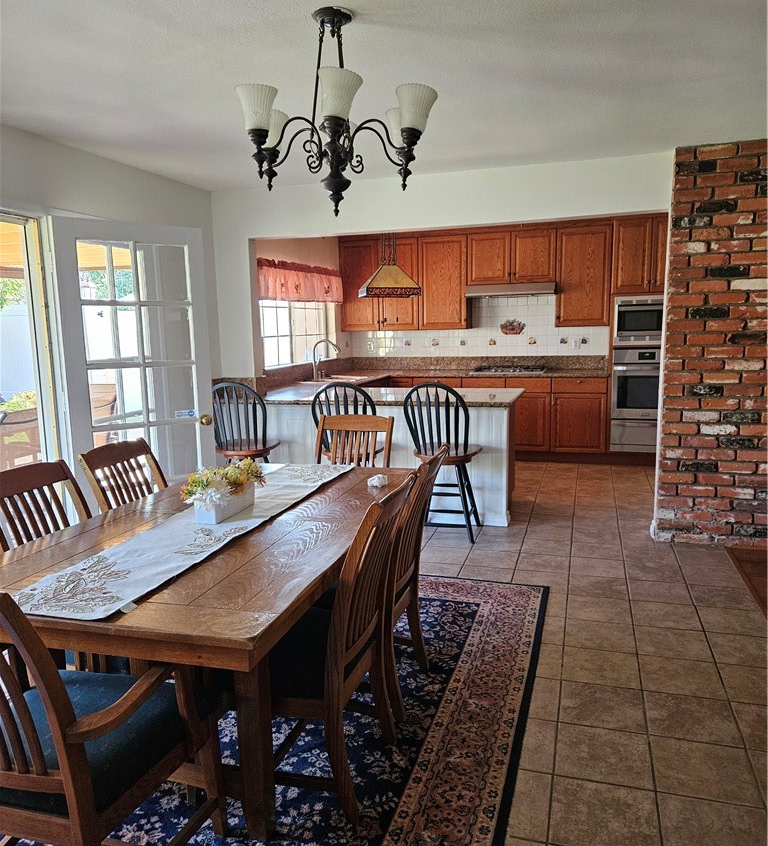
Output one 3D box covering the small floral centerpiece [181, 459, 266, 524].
[{"bbox_3d":[-0.632,0.280,2.756,0.170,0.177,0.340,1,9,17],"label":"small floral centerpiece"}]

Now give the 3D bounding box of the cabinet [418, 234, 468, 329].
[{"bbox_3d":[0.673,-1.537,7.400,0.539,1.022,0.337,1,9,17],"label":"cabinet"}]

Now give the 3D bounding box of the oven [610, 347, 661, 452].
[{"bbox_3d":[2.604,-0.249,6.806,0.617,1.002,0.604,1,9,17],"label":"oven"}]

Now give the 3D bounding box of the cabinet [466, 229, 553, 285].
[{"bbox_3d":[1.383,-1.774,7.322,0.916,0.578,0.335,1,9,17],"label":"cabinet"}]

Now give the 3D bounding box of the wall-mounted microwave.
[{"bbox_3d":[2.664,-1.017,6.781,0.687,0.479,0.450,1,9,17],"label":"wall-mounted microwave"}]

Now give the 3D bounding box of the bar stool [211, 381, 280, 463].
[{"bbox_3d":[-1.018,0.226,5.162,0.450,1.106,0.520,0,9,7],"label":"bar stool"}]

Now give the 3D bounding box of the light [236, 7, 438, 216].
[{"bbox_3d":[-0.164,-1.009,2.245,0.660,0.626,0.680,-2,9,-1],"label":"light"}]

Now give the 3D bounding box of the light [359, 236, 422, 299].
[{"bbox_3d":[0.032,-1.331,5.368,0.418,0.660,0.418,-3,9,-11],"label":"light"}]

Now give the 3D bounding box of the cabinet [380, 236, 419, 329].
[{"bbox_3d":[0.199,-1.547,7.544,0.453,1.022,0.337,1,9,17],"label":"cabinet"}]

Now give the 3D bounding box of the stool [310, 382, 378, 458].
[{"bbox_3d":[-0.224,0.247,4.890,0.450,1.106,0.520,1,9,13],"label":"stool"}]

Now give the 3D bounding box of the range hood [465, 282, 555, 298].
[{"bbox_3d":[1.349,-1.394,7.135,0.913,0.131,0.493,1,9,17],"label":"range hood"}]

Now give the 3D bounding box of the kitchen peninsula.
[{"bbox_3d":[0.096,0.225,5.596,2.000,0.925,0.953,1,9,17],"label":"kitchen peninsula"}]

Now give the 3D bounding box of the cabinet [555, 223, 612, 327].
[{"bbox_3d":[2.095,-1.536,7.141,0.542,1.040,0.335,1,9,17],"label":"cabinet"}]

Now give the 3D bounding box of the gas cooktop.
[{"bbox_3d":[1.331,-0.554,7.214,0.775,0.072,0.514,1,9,17],"label":"gas cooktop"}]

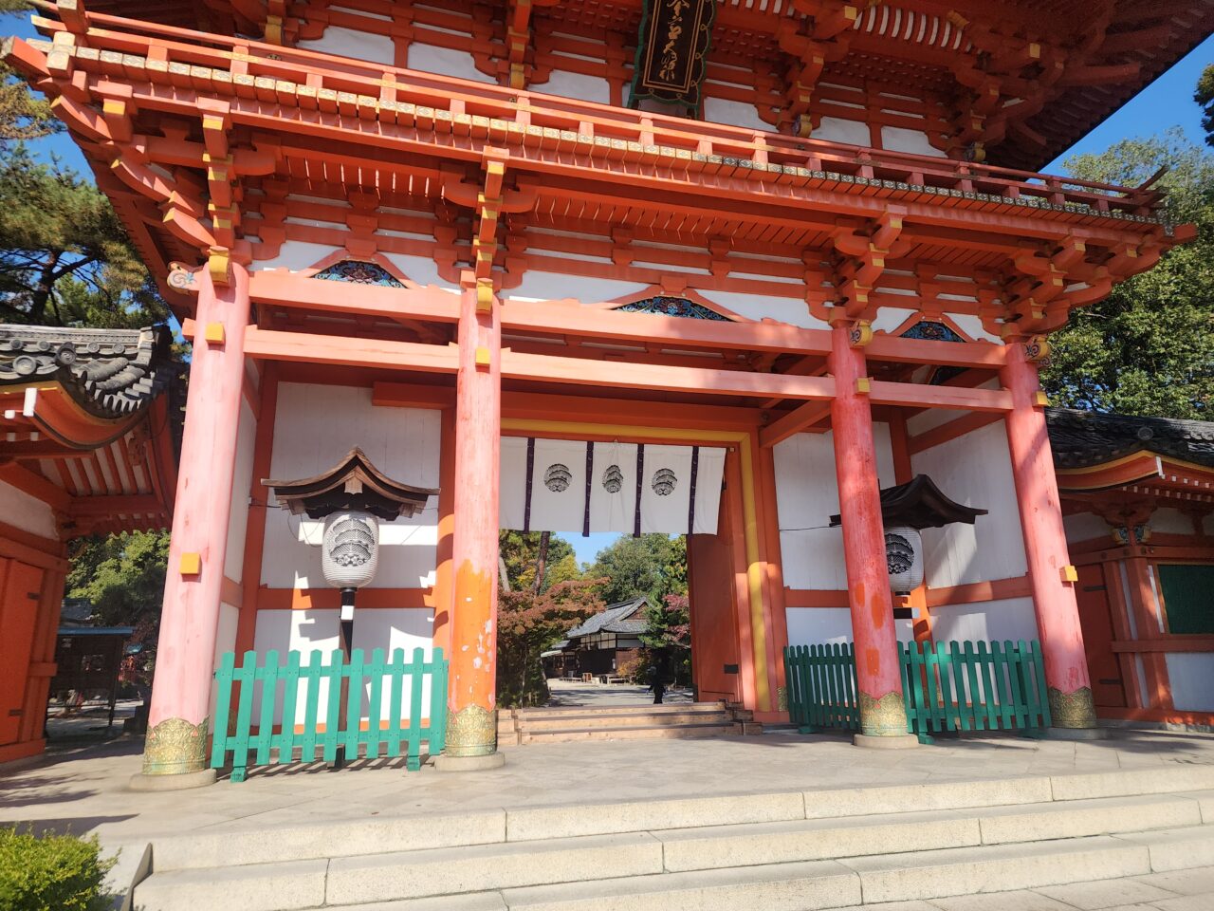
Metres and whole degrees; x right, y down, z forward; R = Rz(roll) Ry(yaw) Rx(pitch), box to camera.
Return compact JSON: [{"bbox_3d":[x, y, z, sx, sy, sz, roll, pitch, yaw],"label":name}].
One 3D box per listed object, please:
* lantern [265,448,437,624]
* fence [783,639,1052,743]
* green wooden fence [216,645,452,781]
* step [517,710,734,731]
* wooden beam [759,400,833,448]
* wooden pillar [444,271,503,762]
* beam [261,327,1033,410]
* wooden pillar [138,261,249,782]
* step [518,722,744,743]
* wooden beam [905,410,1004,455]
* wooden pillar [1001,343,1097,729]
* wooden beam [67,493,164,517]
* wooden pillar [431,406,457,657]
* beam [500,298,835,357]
[{"bbox_3d":[-2.712,0.881,8.584,1.766,1.757,0.979,3,-15,-15],"label":"lantern"},{"bbox_3d":[4.028,3.101,10.759,2.408,1.164,2.382,3,-15,-15],"label":"fence"},{"bbox_3d":[-2.647,2.504,7.894,2.227,1.164,0.275,3,-15,-15],"label":"green wooden fence"},{"bbox_3d":[0.299,3.715,11.278,3.027,0.151,0.344,3,-15,-15],"label":"step"},{"bbox_3d":[2.554,-0.472,10.678,0.154,0.259,2.049,3,-15,-15],"label":"wooden beam"},{"bbox_3d":[-1.303,0.478,8.030,0.470,4.771,0.470,3,-15,-15],"label":"wooden pillar"},{"bbox_3d":[0.850,-0.945,9.714,9.718,0.267,0.172,3,-15,-15],"label":"beam"},{"bbox_3d":[-3.996,0.429,7.977,0.490,5.143,0.490,3,-15,-15],"label":"wooden pillar"},{"bbox_3d":[0.348,3.749,10.891,3.096,0.128,0.387,3,-15,-15],"label":"step"},{"bbox_3d":[4.943,-0.379,11.324,0.154,0.288,2.049,3,-15,-15],"label":"wooden beam"},{"bbox_3d":[5.719,0.901,10.607,0.490,5.143,0.490,3,-15,-15],"label":"wooden pillar"},{"bbox_3d":[-6.811,0.702,11.280,1.161,0.258,0.215,3,-15,-15],"label":"wooden beam"},{"bbox_3d":[-1.949,1.219,10.304,0.461,4.483,0.461,3,-15,-15],"label":"wooden pillar"},{"bbox_3d":[0.766,-1.410,9.089,3.921,0.283,0.221,3,-15,-15],"label":"beam"}]

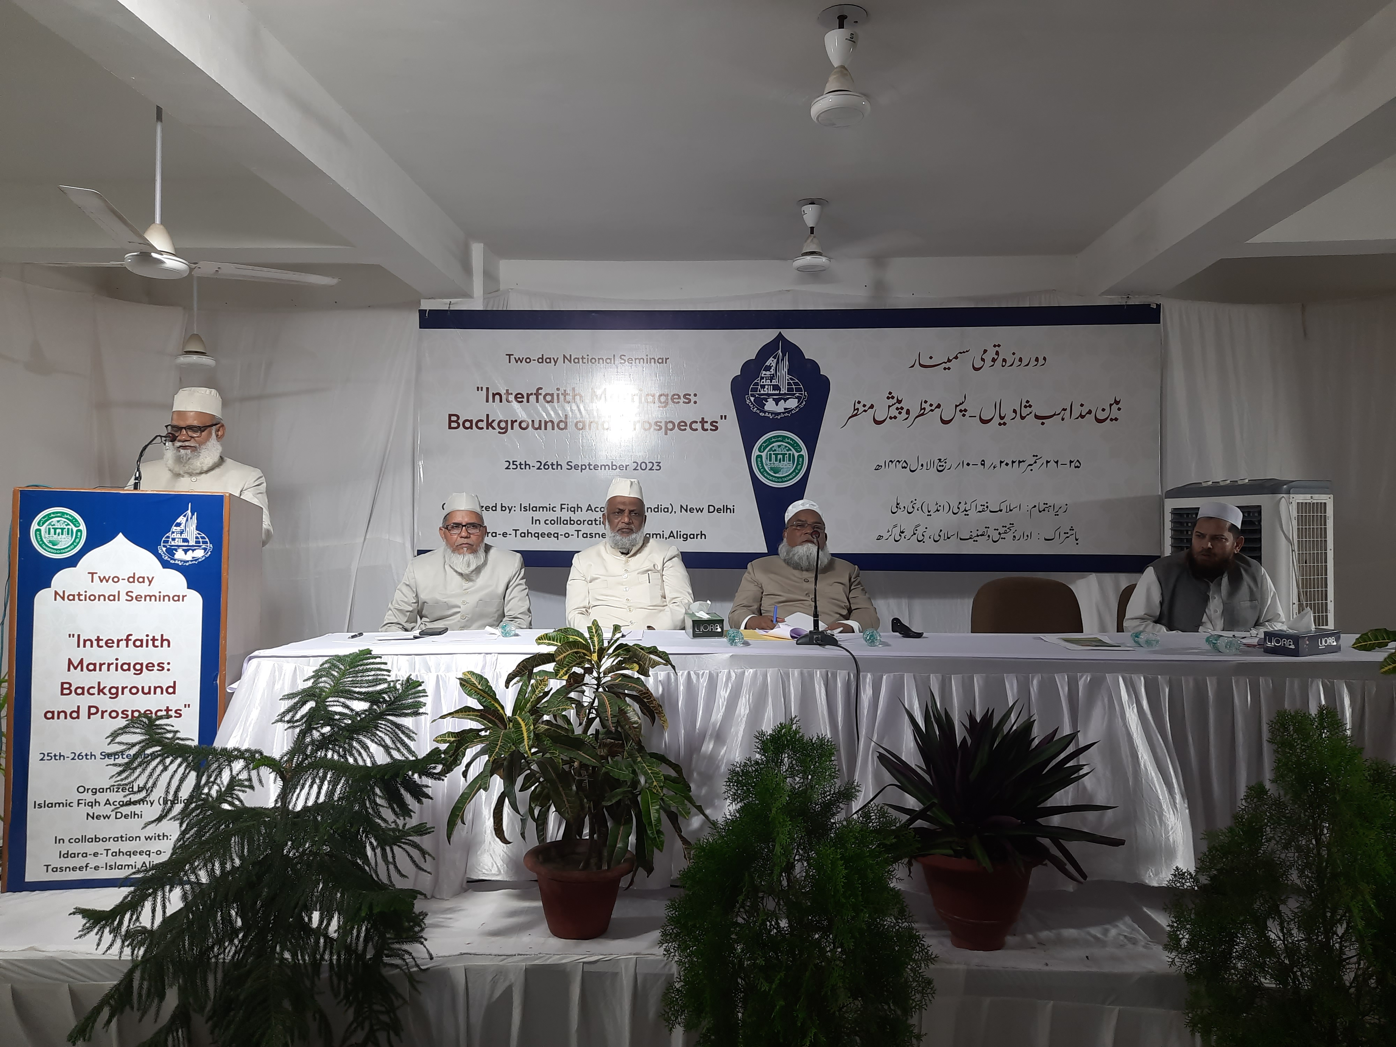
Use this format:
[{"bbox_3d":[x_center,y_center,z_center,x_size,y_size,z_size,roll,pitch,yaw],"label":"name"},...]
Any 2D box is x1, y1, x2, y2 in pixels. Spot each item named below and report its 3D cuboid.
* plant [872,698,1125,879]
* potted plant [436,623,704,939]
[{"bbox_3d":[0.840,0.742,2.819,0.700,0.500,0.660,0,-1,0],"label":"plant"},{"bbox_3d":[-0.374,0.721,2.908,0.760,0.890,0.680,0,-1,0],"label":"potted plant"}]

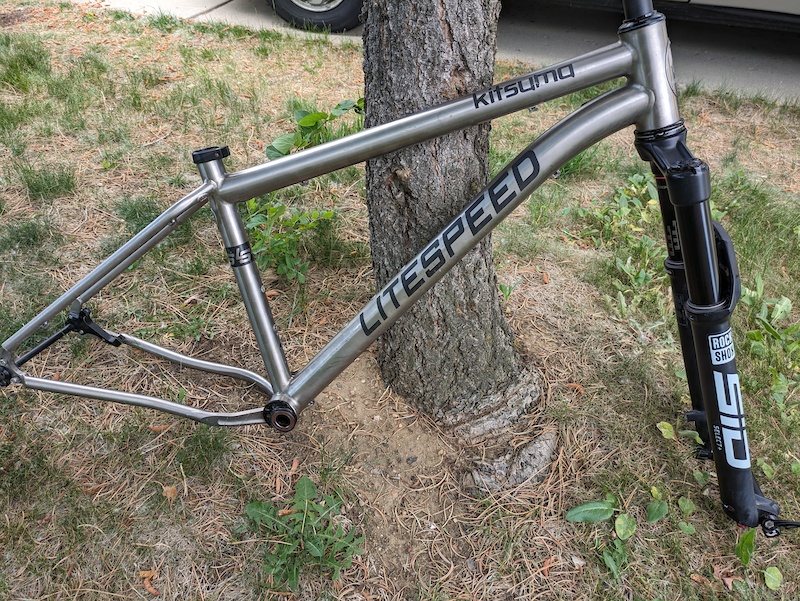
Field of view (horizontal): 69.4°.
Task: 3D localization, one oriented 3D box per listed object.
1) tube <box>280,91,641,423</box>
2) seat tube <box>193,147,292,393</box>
[{"bbox_3d":[0.051,-0.046,0.805,0.074,0.671,0.048,43,23,-11],"label":"tube"},{"bbox_3d":[-0.222,-0.026,0.858,0.041,0.395,0.040,-8,23,12],"label":"seat tube"}]

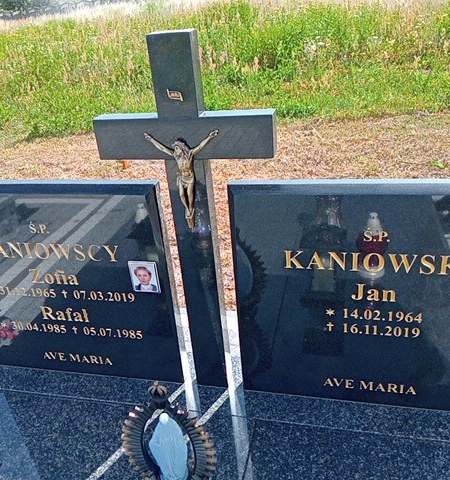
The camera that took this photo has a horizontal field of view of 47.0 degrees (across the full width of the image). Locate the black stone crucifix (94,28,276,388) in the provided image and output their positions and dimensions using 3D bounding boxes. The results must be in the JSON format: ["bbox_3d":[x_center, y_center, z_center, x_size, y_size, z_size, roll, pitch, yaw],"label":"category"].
[{"bbox_3d":[-0.079,-0.014,1.418,0.460,1.033,0.065,2,27,15],"label":"black stone crucifix"}]

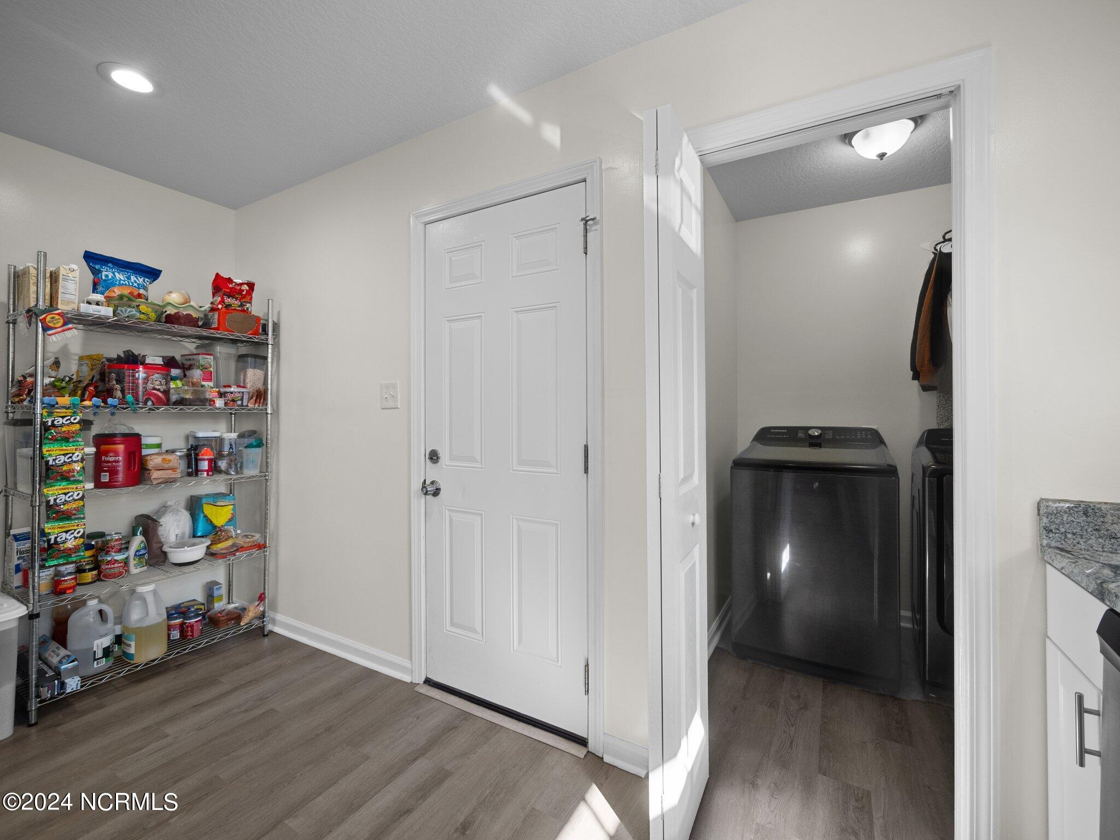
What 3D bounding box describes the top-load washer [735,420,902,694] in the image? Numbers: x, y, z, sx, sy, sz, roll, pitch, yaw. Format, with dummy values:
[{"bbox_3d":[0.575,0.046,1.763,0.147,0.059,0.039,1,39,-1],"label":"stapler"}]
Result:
[{"bbox_3d":[1.336,0.619,2.437,0.685,1.135,0.730,0,0,28],"label":"top-load washer"}]

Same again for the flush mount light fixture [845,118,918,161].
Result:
[{"bbox_3d":[1.407,-1.200,1.980,0.295,0.135,0.295,0,0,28],"label":"flush mount light fixture"}]

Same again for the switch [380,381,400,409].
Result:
[{"bbox_3d":[-0.790,-0.114,2.098,0.120,0.122,0.013,0,0,28],"label":"switch"}]

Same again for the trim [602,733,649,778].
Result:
[{"bbox_3d":[0.223,1.143,1.554,0.165,0.100,0.020,0,0,28],"label":"trim"}]

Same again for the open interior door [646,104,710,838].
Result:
[{"bbox_3d":[0.352,0.175,1.353,0.080,2.000,0.350,0,0,30],"label":"open interior door"}]

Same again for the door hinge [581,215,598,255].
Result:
[{"bbox_3d":[0.092,-0.660,1.602,0.060,0.135,0.035,0,0,28],"label":"door hinge"}]

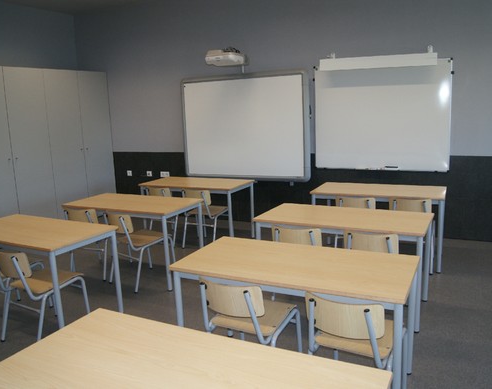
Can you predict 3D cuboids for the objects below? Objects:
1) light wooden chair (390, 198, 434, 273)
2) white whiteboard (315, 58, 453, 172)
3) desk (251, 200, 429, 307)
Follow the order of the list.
[{"bbox_3d":[1.636,0.351,4.333,0.446,0.718,0.540,2,12,24],"label":"light wooden chair"},{"bbox_3d":[1.586,-0.907,5.203,1.555,1.232,0.040,3,12,27],"label":"white whiteboard"},{"bbox_3d":[0.784,0.534,3.538,1.287,0.722,0.615,4,12,28],"label":"desk"}]

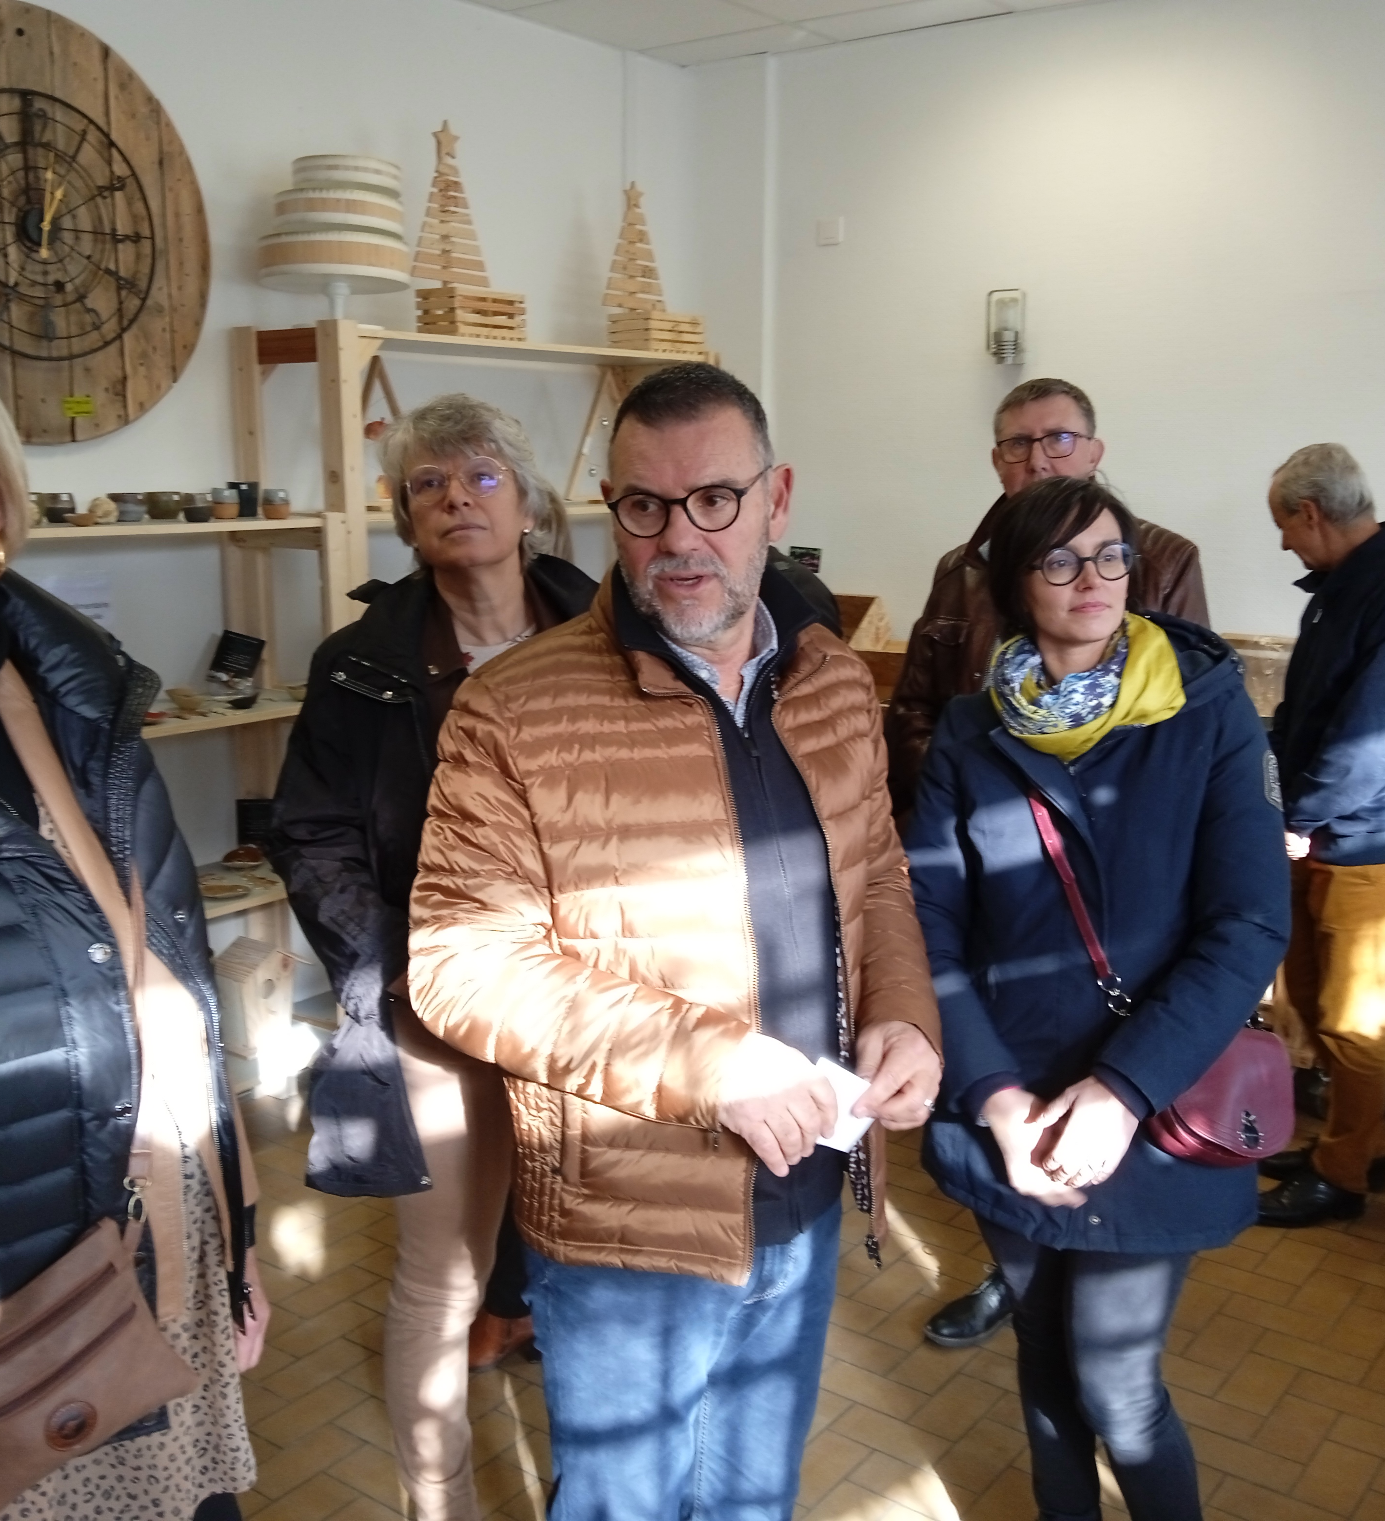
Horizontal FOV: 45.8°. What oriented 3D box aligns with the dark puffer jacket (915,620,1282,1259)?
[{"bbox_3d":[0.523,0.221,2.158,0.480,0.810,0.350,3,11,16],"label":"dark puffer jacket"}]

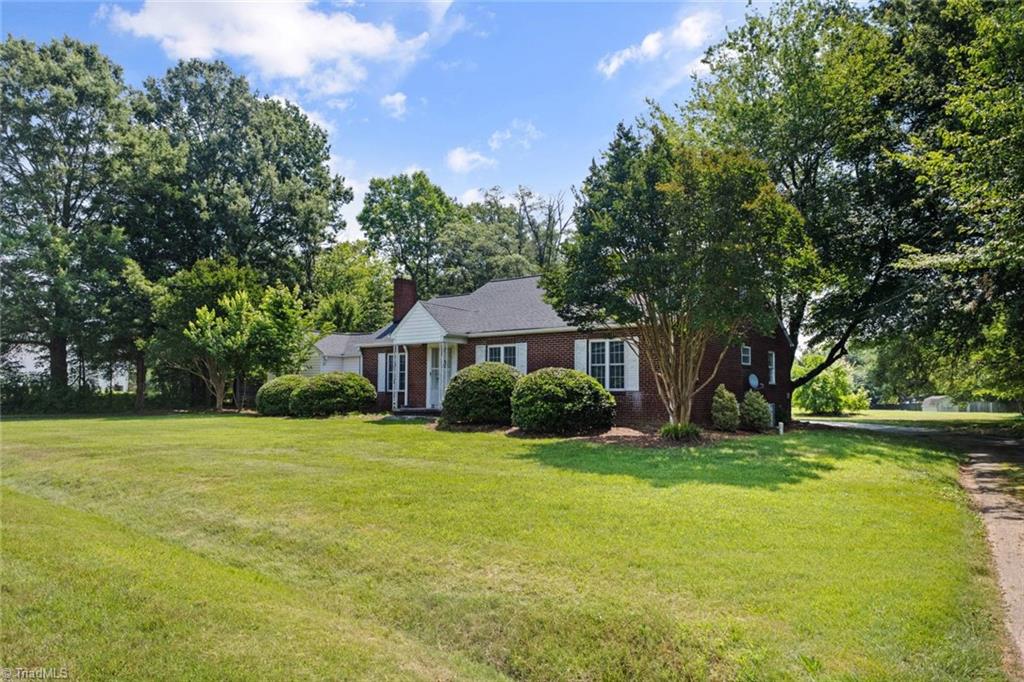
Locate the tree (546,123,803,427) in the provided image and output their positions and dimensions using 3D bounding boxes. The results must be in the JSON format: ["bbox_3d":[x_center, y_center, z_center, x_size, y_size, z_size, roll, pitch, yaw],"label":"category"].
[{"bbox_3d":[4.195,-1.785,17.407,6.460,8.130,6.460,0,-5,0],"label":"tree"}]

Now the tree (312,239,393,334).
[{"bbox_3d":[-10.207,-1.020,42.187,5.800,10.401,5.600,1,-4,-14],"label":"tree"}]

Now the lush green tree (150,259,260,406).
[{"bbox_3d":[-15.739,-0.472,35.159,5.310,7.660,5.310,0,-5,0],"label":"lush green tree"}]

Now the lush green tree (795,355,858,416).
[{"bbox_3d":[15.628,2.086,34.239,3.600,3.123,3.500,-2,-5,24],"label":"lush green tree"}]

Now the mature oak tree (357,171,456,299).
[{"bbox_3d":[-7.835,-3.966,50.425,7.400,17.481,7.200,1,-4,-9],"label":"mature oak tree"}]

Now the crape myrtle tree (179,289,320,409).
[{"bbox_3d":[-11.659,0.265,30.081,5.720,5.570,5.720,0,-5,0],"label":"crape myrtle tree"}]

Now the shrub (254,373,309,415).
[{"bbox_3d":[-8.278,2.047,25.619,2.800,1.502,2.700,-3,-5,38],"label":"shrub"}]

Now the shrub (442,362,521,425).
[{"bbox_3d":[-0.894,1.572,20.340,2.350,1.860,2.350,0,-5,0],"label":"shrub"}]

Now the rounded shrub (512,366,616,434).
[{"bbox_3d":[1.364,1.567,18.434,2.810,1.760,2.810,0,-5,0],"label":"rounded shrub"}]

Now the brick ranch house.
[{"bbox_3d":[0.428,0.096,28.427,18.700,6.100,12.200,-3,-6,36],"label":"brick ranch house"}]

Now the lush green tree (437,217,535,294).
[{"bbox_3d":[-2.239,-2.468,53.323,8.000,14.917,7.600,0,-4,-2],"label":"lush green tree"}]

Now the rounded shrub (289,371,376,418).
[{"bbox_3d":[-6.346,1.892,24.126,3.100,1.592,2.700,-3,-5,38],"label":"rounded shrub"}]

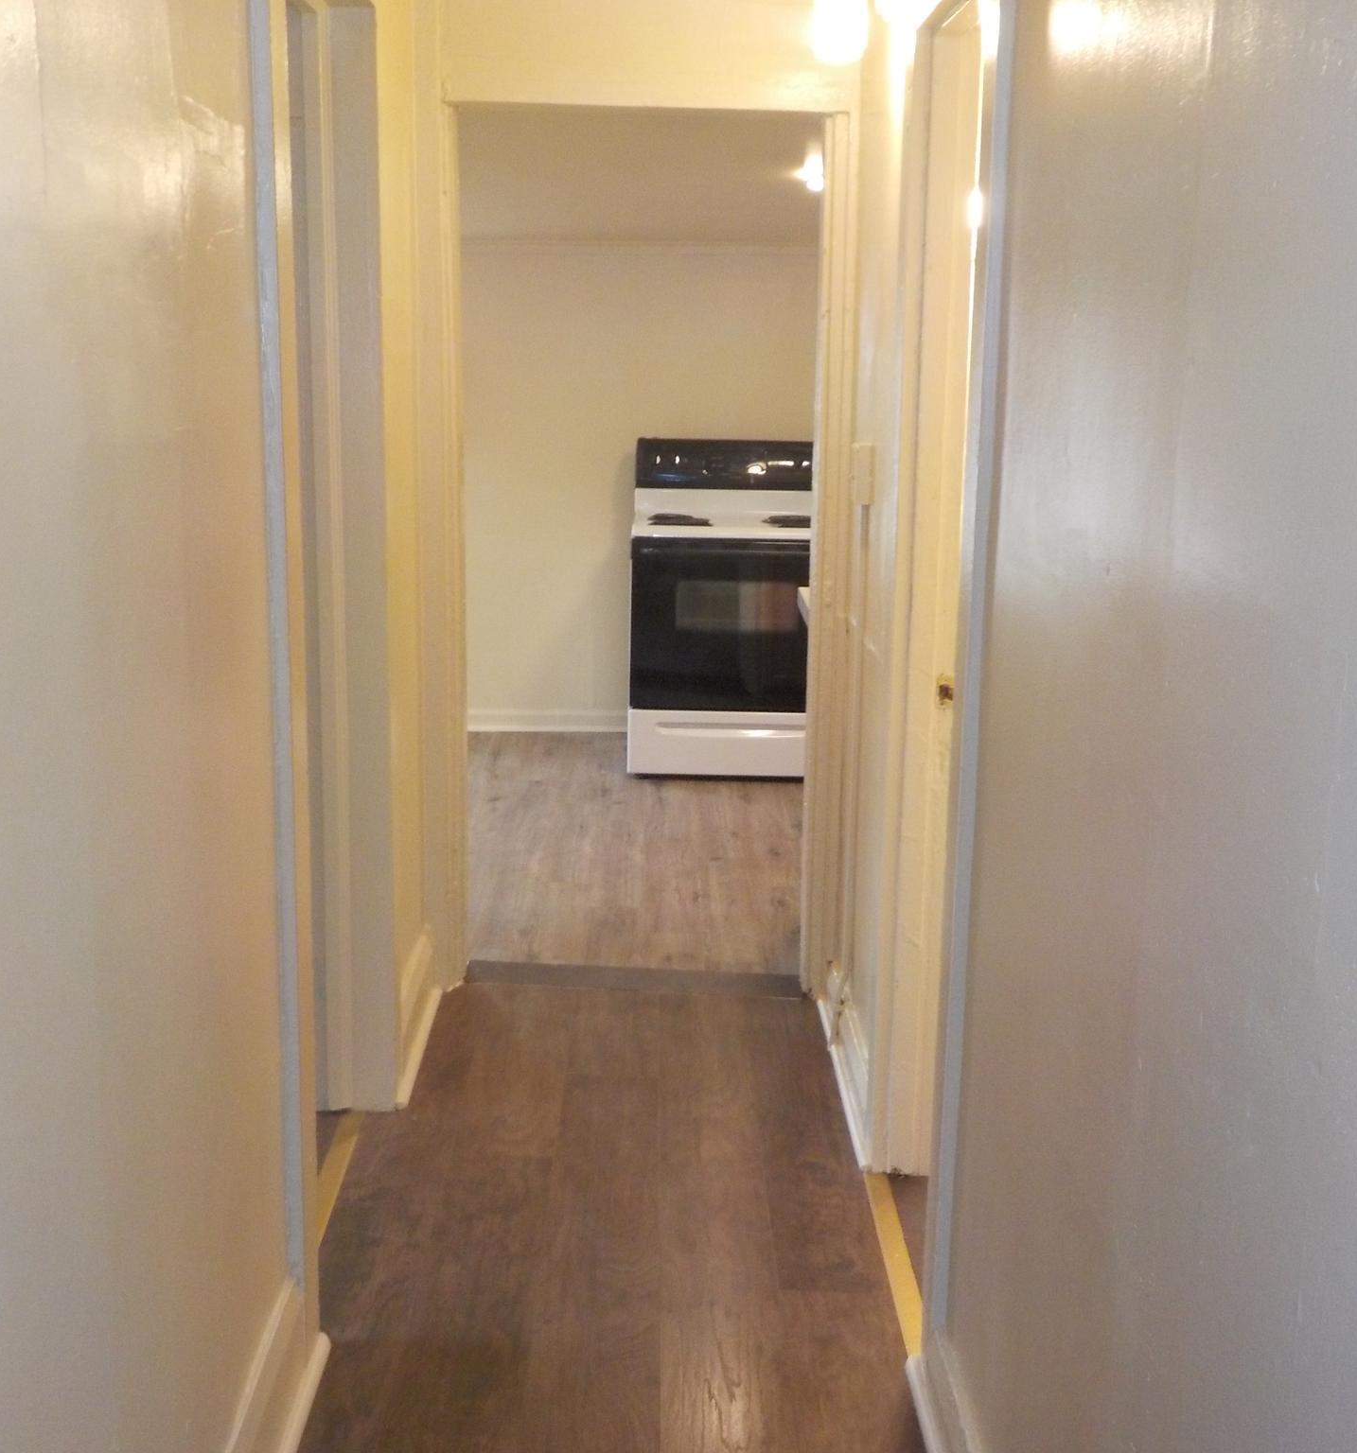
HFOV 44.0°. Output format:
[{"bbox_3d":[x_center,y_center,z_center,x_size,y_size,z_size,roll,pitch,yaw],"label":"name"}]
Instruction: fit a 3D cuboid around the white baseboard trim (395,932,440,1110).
[{"bbox_3d":[-0.584,0.636,3.741,0.046,0.153,0.640,1,13,-1],"label":"white baseboard trim"}]

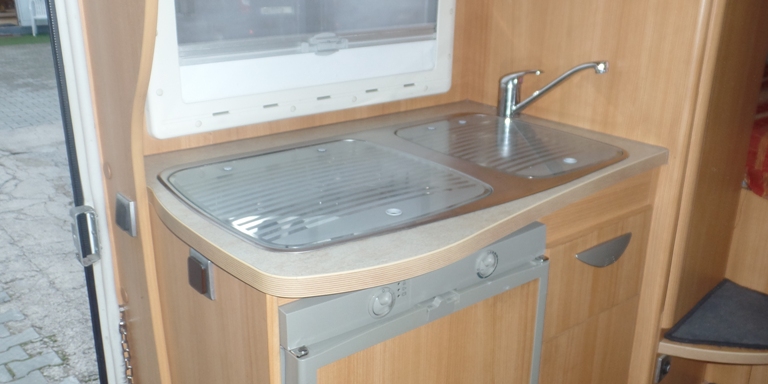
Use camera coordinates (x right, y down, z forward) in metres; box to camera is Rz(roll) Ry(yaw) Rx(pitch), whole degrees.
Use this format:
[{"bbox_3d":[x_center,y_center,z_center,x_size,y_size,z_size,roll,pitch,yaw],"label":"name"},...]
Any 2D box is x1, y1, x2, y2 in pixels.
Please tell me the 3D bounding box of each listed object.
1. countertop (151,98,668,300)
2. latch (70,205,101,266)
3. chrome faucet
[{"bbox_3d":[0.052,-0.040,1.161,0.853,0.028,0.604,-14,24,-35],"label":"countertop"},{"bbox_3d":[-0.507,0.072,1.161,0.036,0.098,0.035,-14,24,-35],"label":"latch"},{"bbox_3d":[0.333,-0.203,1.367,0.050,0.145,0.262,-14,24,-35],"label":"chrome faucet"}]

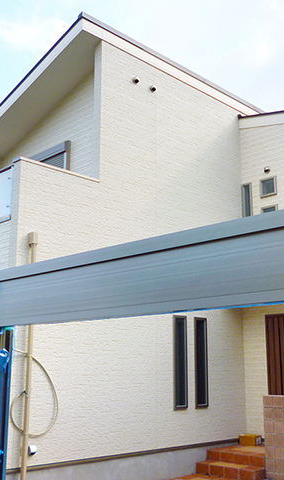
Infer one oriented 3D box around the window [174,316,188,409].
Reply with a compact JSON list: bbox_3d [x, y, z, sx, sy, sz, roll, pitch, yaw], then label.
[{"bbox_3d":[0.674,2.112,8.928,0.340,1.570,0.090,12,-17,-43],"label":"window"}]

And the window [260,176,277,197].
[{"bbox_3d":[2.552,-1.066,10.468,0.090,0.385,0.380,12,-17,-43],"label":"window"}]

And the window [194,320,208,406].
[{"bbox_3d":[1.079,2.205,9.311,0.340,1.570,0.090,12,-17,-43],"label":"window"}]

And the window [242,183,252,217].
[{"bbox_3d":[2.208,-0.713,10.778,0.090,0.950,0.260,12,-17,-43],"label":"window"}]

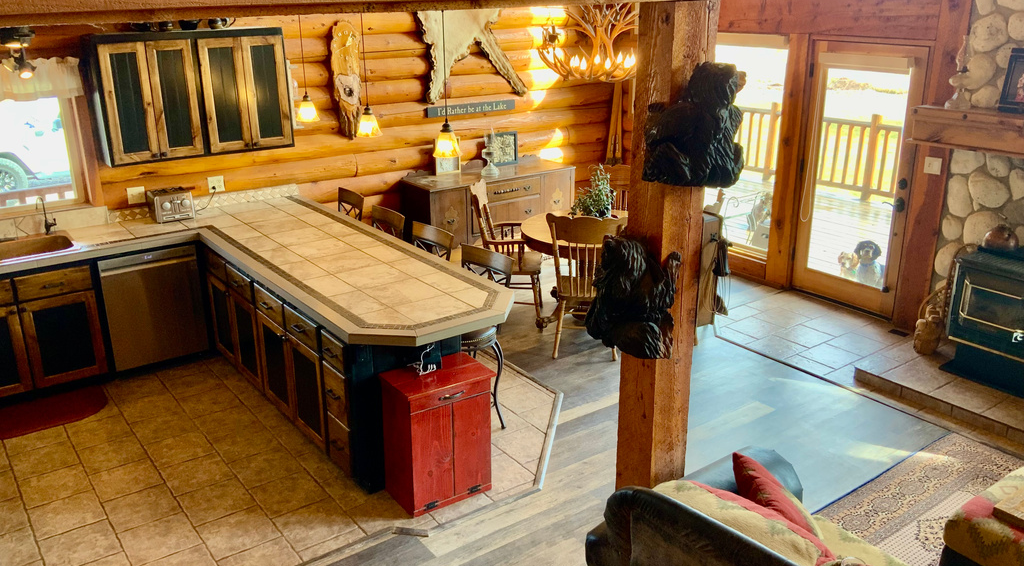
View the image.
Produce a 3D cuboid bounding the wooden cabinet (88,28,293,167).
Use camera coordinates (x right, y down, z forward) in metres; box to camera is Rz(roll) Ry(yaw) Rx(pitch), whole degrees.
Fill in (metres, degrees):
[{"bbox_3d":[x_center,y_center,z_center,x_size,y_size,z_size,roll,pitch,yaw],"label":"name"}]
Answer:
[{"bbox_3d":[-2.108,-1.258,5.672,1.180,0.790,0.360,-13,23,-34],"label":"wooden cabinet"}]

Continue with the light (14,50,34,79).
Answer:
[{"bbox_3d":[-2.554,-1.146,4.500,0.110,0.160,0.110,5,19,16],"label":"light"}]

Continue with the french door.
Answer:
[{"bbox_3d":[2.687,-0.818,6.712,0.070,2.060,0.950,-12,22,-31],"label":"french door"}]

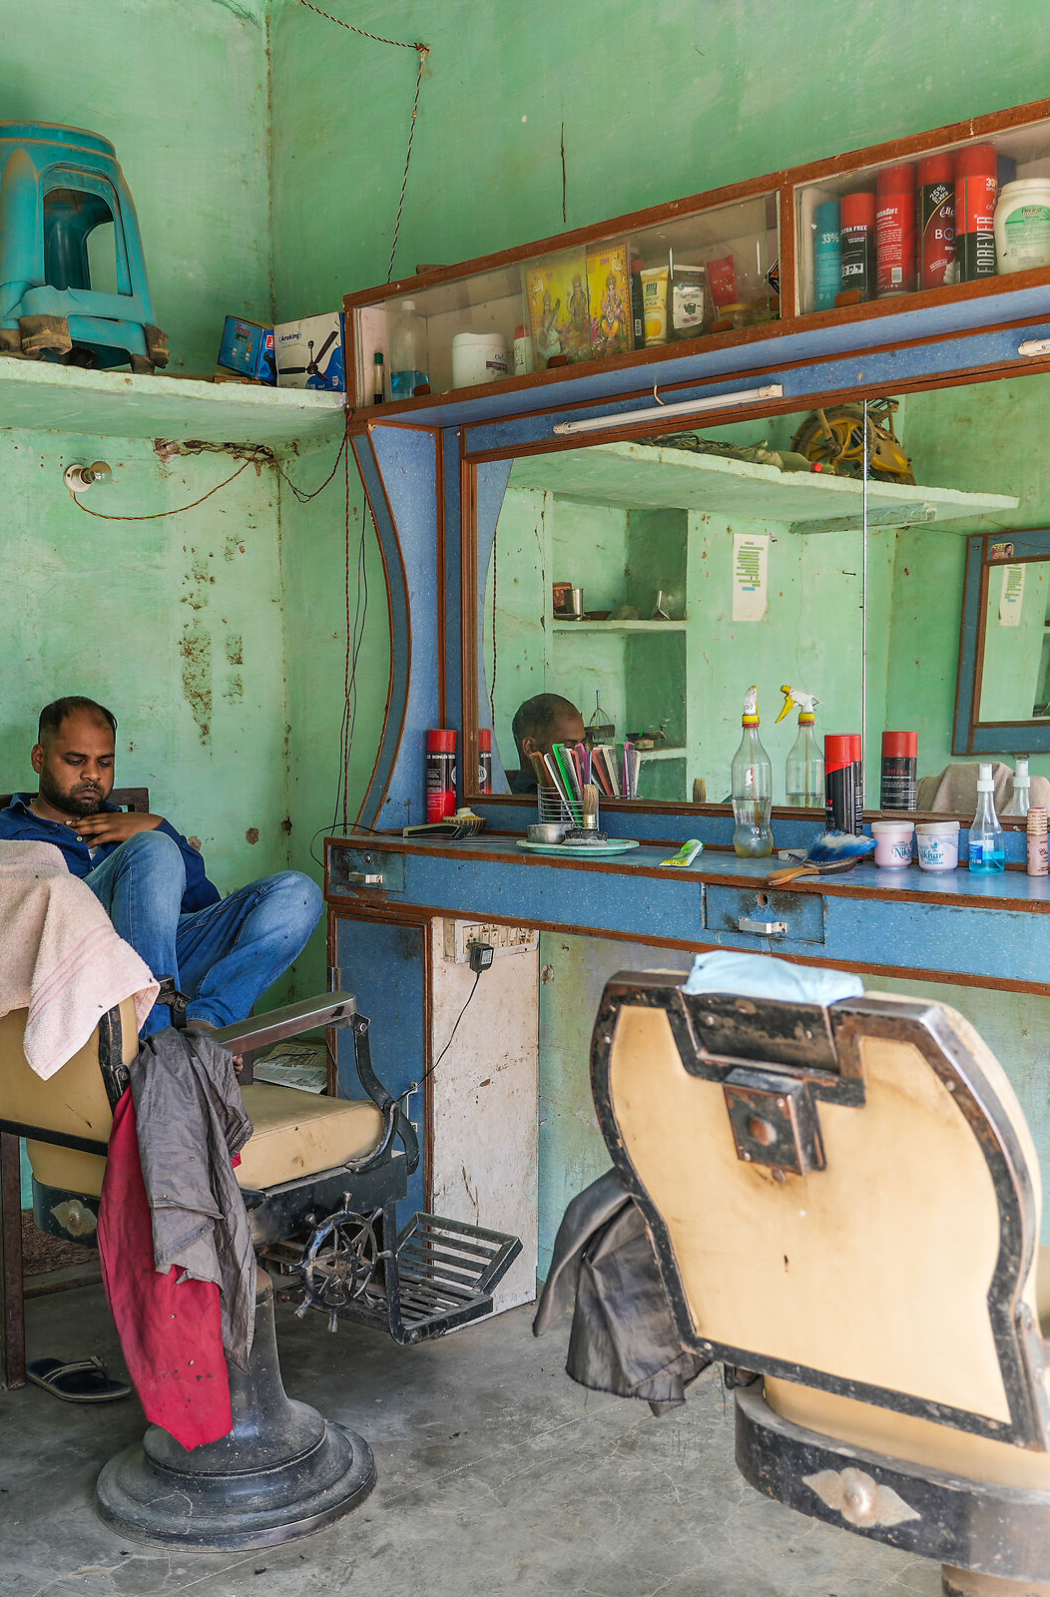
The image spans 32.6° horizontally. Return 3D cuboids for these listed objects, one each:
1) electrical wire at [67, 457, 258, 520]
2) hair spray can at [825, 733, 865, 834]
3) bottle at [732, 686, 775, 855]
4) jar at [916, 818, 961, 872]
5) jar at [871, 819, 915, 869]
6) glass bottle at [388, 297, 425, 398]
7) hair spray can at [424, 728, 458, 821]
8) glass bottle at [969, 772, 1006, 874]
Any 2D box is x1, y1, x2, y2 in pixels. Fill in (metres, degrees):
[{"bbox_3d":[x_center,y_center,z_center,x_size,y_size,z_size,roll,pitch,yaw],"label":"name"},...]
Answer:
[{"bbox_3d":[-0.858,-0.770,4.374,0.530,0.190,0.030,-3,4,-43],"label":"electrical wire"},{"bbox_3d":[0.546,-0.001,3.057,0.063,0.212,0.063,-1,4,0],"label":"hair spray can"},{"bbox_3d":[0.428,-0.050,3.361,0.073,0.317,0.096,1,3,17],"label":"bottle"},{"bbox_3d":[0.664,0.078,2.883,0.069,0.072,0.069,-1,4,0],"label":"jar"},{"bbox_3d":[0.600,0.077,2.924,0.069,0.072,0.069,-1,4,0],"label":"jar"},{"bbox_3d":[-0.240,-0.921,3.754,0.081,0.223,0.081,-1,4,0],"label":"glass bottle"},{"bbox_3d":[-0.185,-0.035,4.046,0.066,0.231,0.066,0,3,0],"label":"hair spray can"},{"bbox_3d":[0.775,0.033,3.020,0.060,0.180,0.060,0,3,0],"label":"glass bottle"}]

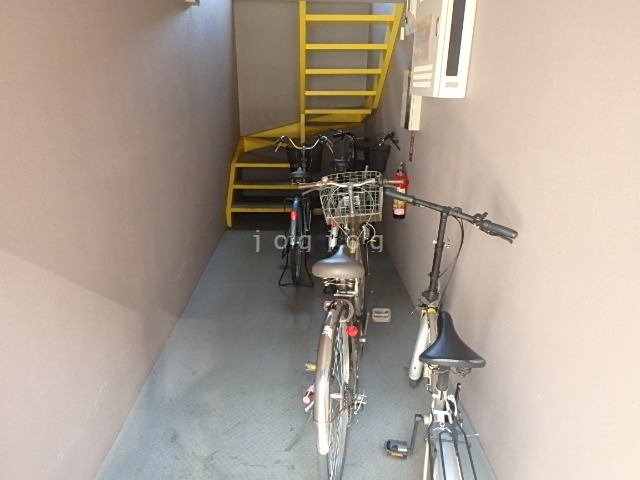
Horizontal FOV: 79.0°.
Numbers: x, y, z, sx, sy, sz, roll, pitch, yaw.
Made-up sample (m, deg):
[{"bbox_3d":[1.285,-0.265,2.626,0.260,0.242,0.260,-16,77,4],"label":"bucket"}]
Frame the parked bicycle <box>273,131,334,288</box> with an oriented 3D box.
[{"bbox_3d":[-0.152,-0.328,3.431,0.540,1.080,1.760,1,22,3],"label":"parked bicycle"}]

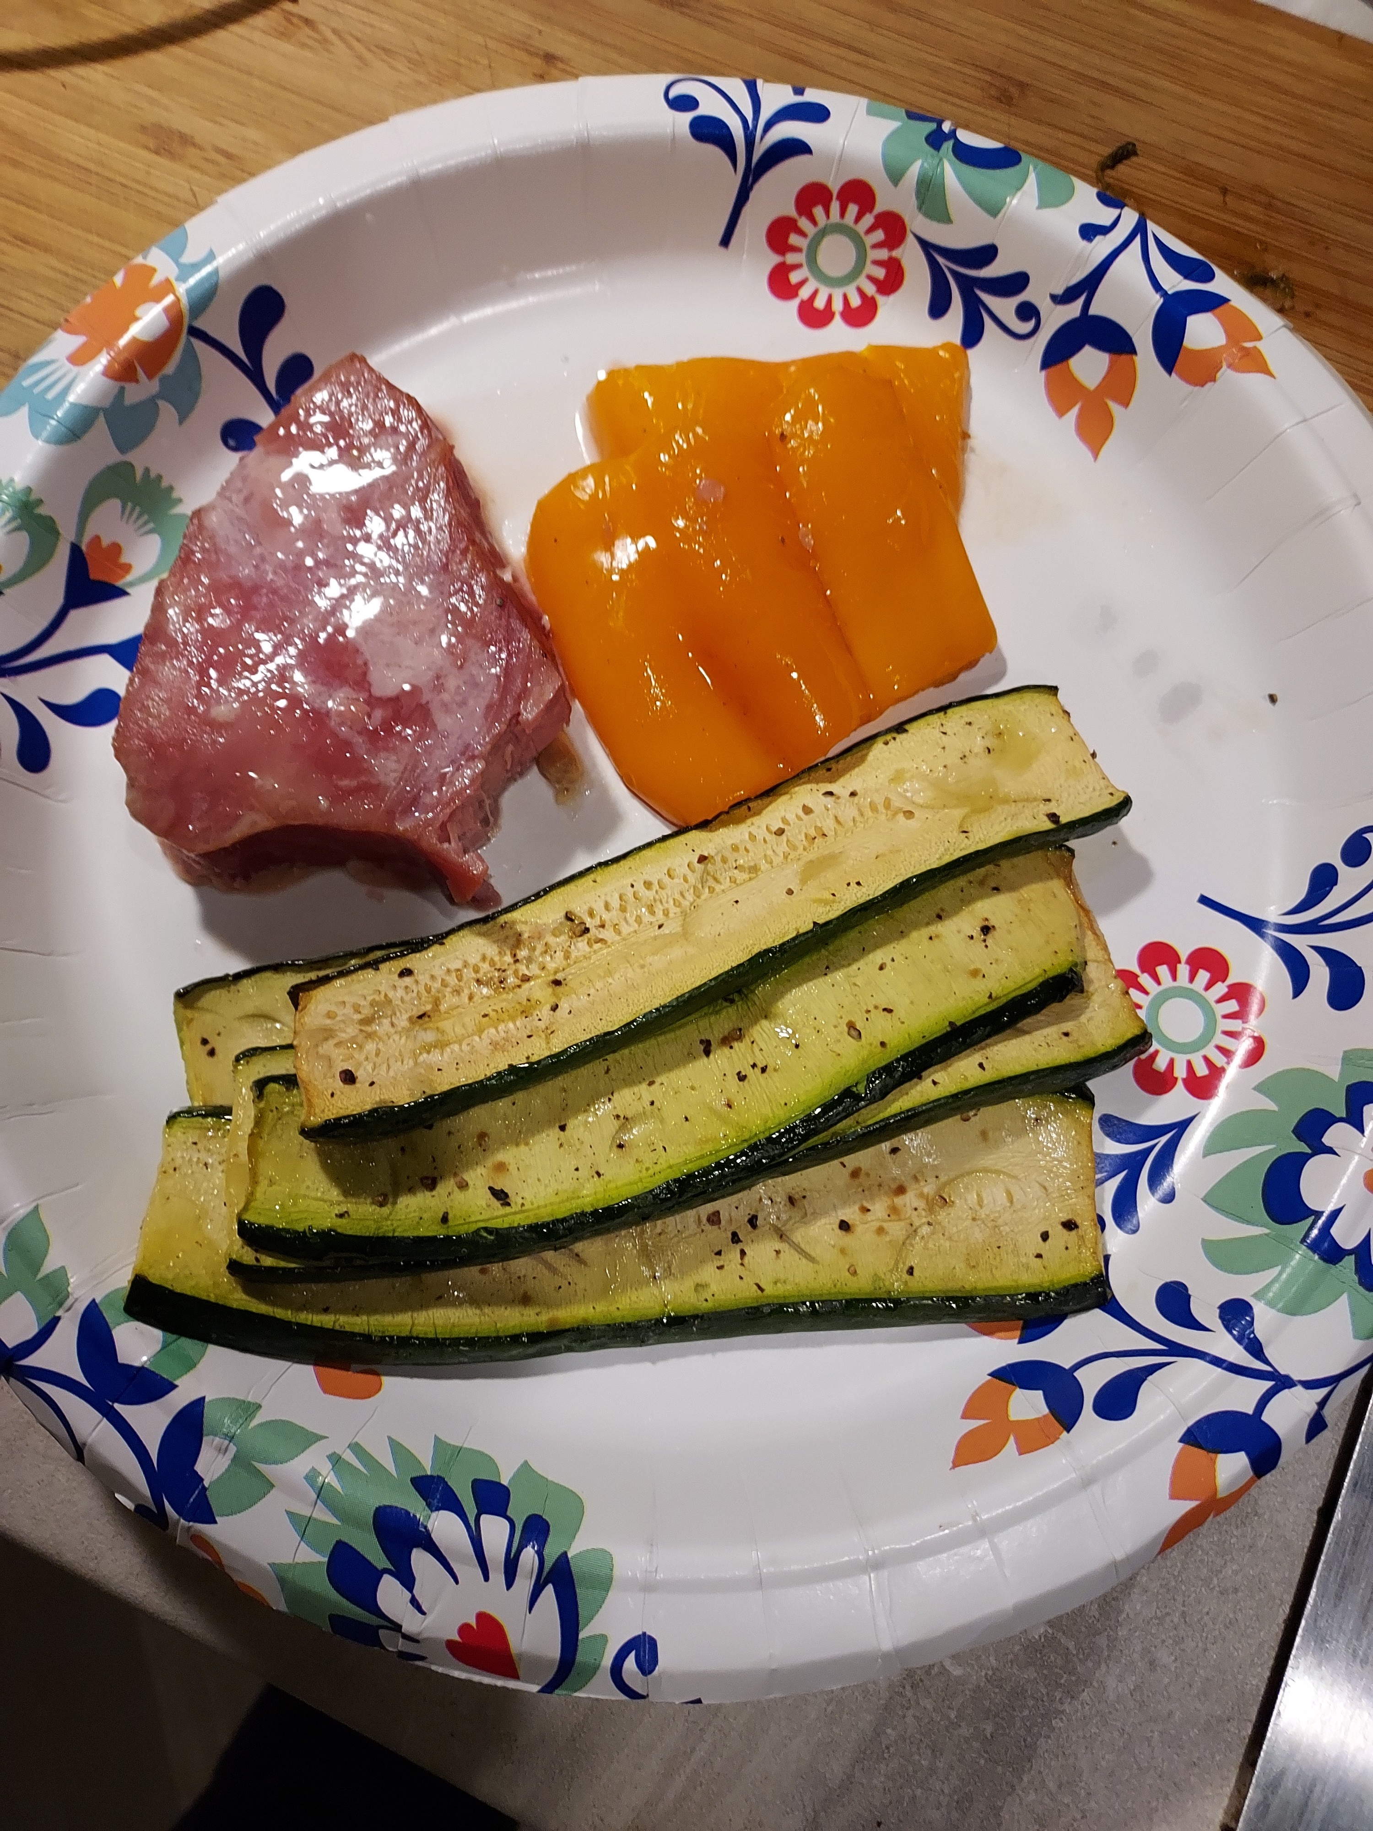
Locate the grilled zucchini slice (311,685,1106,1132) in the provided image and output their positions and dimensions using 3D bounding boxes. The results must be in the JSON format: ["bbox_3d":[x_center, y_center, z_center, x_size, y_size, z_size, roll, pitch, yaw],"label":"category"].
[{"bbox_3d":[0.003,-0.001,0.190,0.129,0.013,0.031,-22,78,-6],"label":"grilled zucchini slice"}]

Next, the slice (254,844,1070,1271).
[{"bbox_3d":[-0.001,0.024,0.188,0.132,0.013,0.034,-16,77,-5],"label":"slice"}]

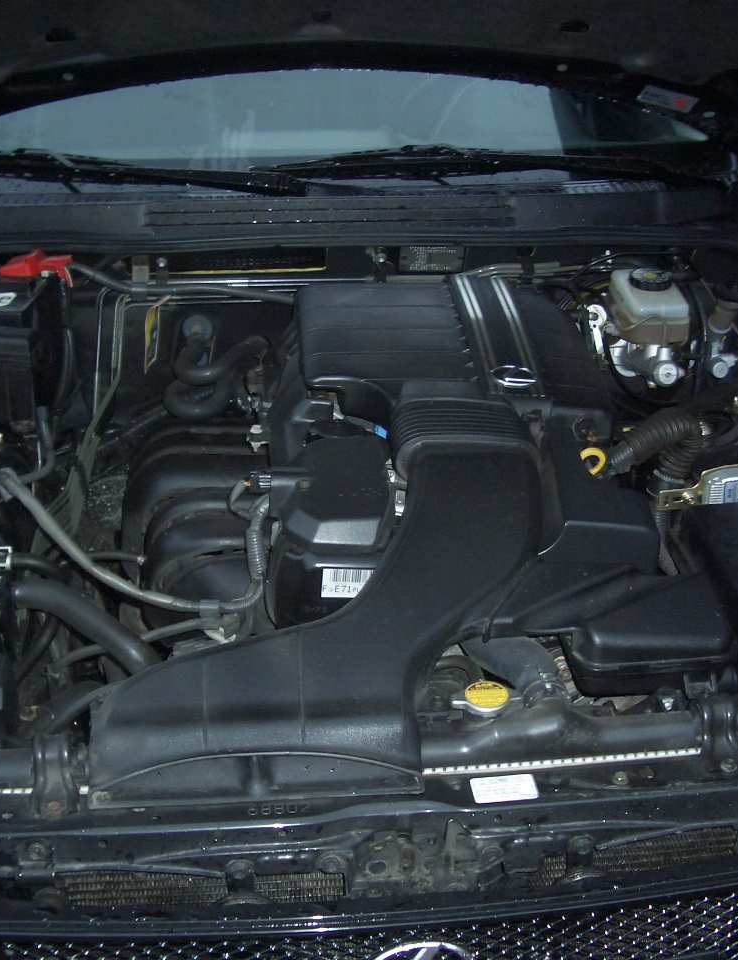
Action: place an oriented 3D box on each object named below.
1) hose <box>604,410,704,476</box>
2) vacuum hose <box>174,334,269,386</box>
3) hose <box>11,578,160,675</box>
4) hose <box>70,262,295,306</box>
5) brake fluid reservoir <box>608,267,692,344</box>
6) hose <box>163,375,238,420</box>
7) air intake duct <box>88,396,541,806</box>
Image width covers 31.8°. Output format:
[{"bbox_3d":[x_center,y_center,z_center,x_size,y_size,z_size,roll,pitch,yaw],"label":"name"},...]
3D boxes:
[{"bbox_3d":[0.330,-0.046,1.510,0.110,0.060,0.075,-3,30,-5],"label":"hose"},{"bbox_3d":[-0.192,-0.157,1.690,0.120,0.045,0.085,-3,30,-5],"label":"vacuum hose"},{"bbox_3d":[-0.287,0.145,1.305,0.185,0.055,0.045,18,34,28],"label":"hose"},{"bbox_3d":[-0.248,-0.263,1.740,0.300,0.050,0.050,-3,30,-5],"label":"hose"},{"bbox_3d":[0.369,-0.232,1.715,0.096,0.080,0.100,-3,30,-5],"label":"brake fluid reservoir"},{"bbox_3d":[-0.215,-0.105,1.660,0.092,0.042,0.070,-3,30,-5],"label":"hose"},{"bbox_3d":[-0.035,0.090,1.220,0.430,0.180,0.400,-3,30,-5],"label":"air intake duct"}]

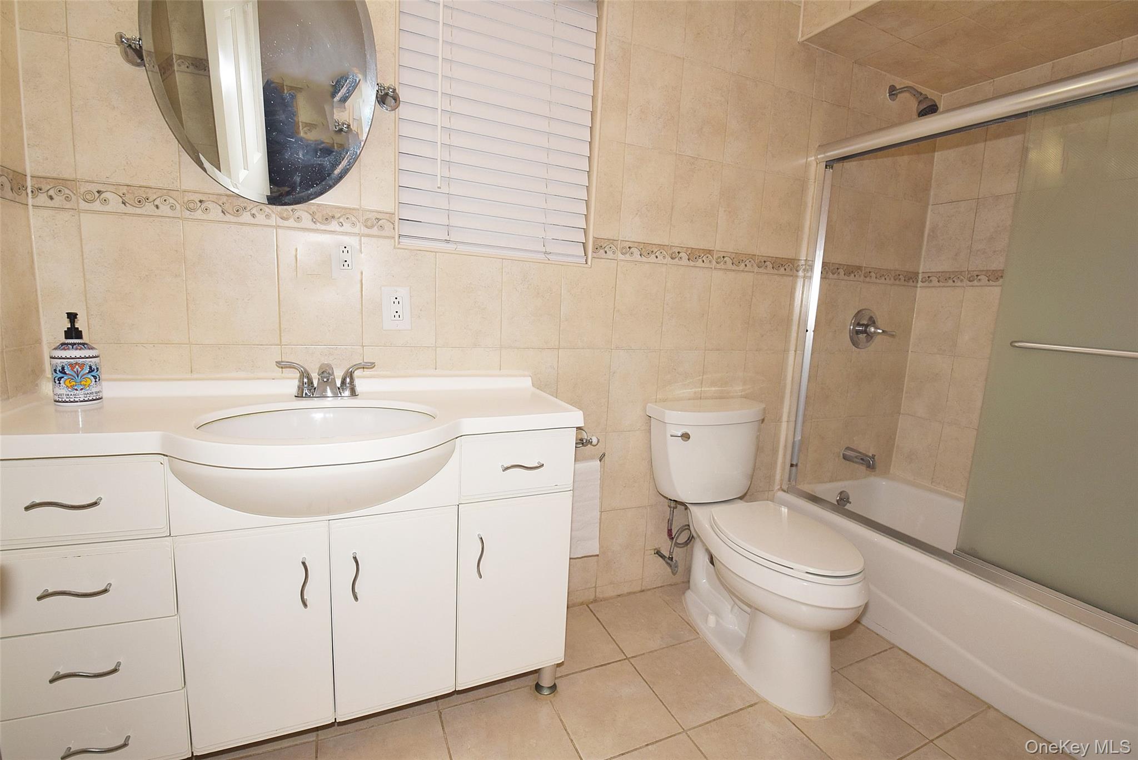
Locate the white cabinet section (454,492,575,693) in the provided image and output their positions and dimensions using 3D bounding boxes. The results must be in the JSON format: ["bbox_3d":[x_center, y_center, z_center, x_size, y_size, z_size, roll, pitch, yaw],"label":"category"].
[{"bbox_3d":[-0.210,0.507,1.399,0.297,0.497,0.380,-1,9,-23],"label":"white cabinet section"}]

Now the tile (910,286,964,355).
[{"bbox_3d":[1.695,-0.272,2.186,0.010,0.303,0.194,-1,9,-21],"label":"tile"}]

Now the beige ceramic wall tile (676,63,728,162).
[{"bbox_3d":[0.479,-0.948,1.688,0.202,0.307,0.010,-1,9,-22],"label":"beige ceramic wall tile"}]

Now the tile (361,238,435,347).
[{"bbox_3d":[-0.501,-0.256,1.407,0.202,0.307,0.010,-1,9,-22],"label":"tile"}]

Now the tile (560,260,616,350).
[{"bbox_3d":[0.064,-0.259,1.621,0.200,0.303,0.010,-1,9,-22],"label":"tile"}]

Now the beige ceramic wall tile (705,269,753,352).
[{"bbox_3d":[0.629,-0.270,1.856,0.202,0.307,0.010,-1,10,-22],"label":"beige ceramic wall tile"}]

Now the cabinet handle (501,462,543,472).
[{"bbox_3d":[-0.118,0.219,1.204,0.109,0.023,0.027,-1,9,-22],"label":"cabinet handle"}]

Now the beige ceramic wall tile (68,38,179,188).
[{"bbox_3d":[-1.042,-0.615,1.117,0.200,0.303,0.010,-1,9,-22],"label":"beige ceramic wall tile"}]

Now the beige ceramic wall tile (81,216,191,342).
[{"bbox_3d":[-1.091,-0.250,1.201,0.202,0.308,0.010,-1,9,-21],"label":"beige ceramic wall tile"}]

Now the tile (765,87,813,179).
[{"bbox_3d":[0.846,-0.940,1.816,0.200,0.303,0.010,-1,9,-22],"label":"tile"}]

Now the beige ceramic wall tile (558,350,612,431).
[{"bbox_3d":[0.050,0.044,1.683,0.202,0.307,0.010,-1,9,-22],"label":"beige ceramic wall tile"}]

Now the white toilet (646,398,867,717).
[{"bbox_3d":[0.630,0.521,1.609,0.470,0.785,0.700,-1,10,-24],"label":"white toilet"}]

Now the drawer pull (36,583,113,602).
[{"bbox_3d":[-0.909,0.391,0.874,0.103,0.023,0.026,-1,9,-22],"label":"drawer pull"}]

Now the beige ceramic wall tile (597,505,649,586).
[{"bbox_3d":[0.204,0.651,1.845,0.202,0.307,0.010,-1,10,-22],"label":"beige ceramic wall tile"}]

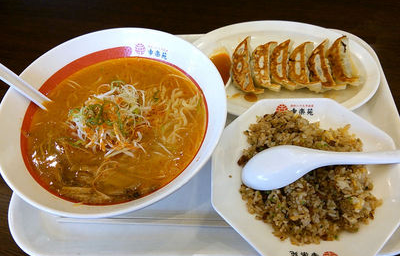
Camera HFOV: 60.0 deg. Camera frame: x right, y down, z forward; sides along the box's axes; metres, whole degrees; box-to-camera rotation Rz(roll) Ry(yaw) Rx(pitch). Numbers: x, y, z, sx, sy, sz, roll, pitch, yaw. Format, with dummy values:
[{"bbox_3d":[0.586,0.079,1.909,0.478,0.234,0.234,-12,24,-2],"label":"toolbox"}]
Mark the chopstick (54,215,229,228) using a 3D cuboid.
[{"bbox_3d":[-0.037,0.091,0.341,0.213,0.007,0.013,0,56,4],"label":"chopstick"}]

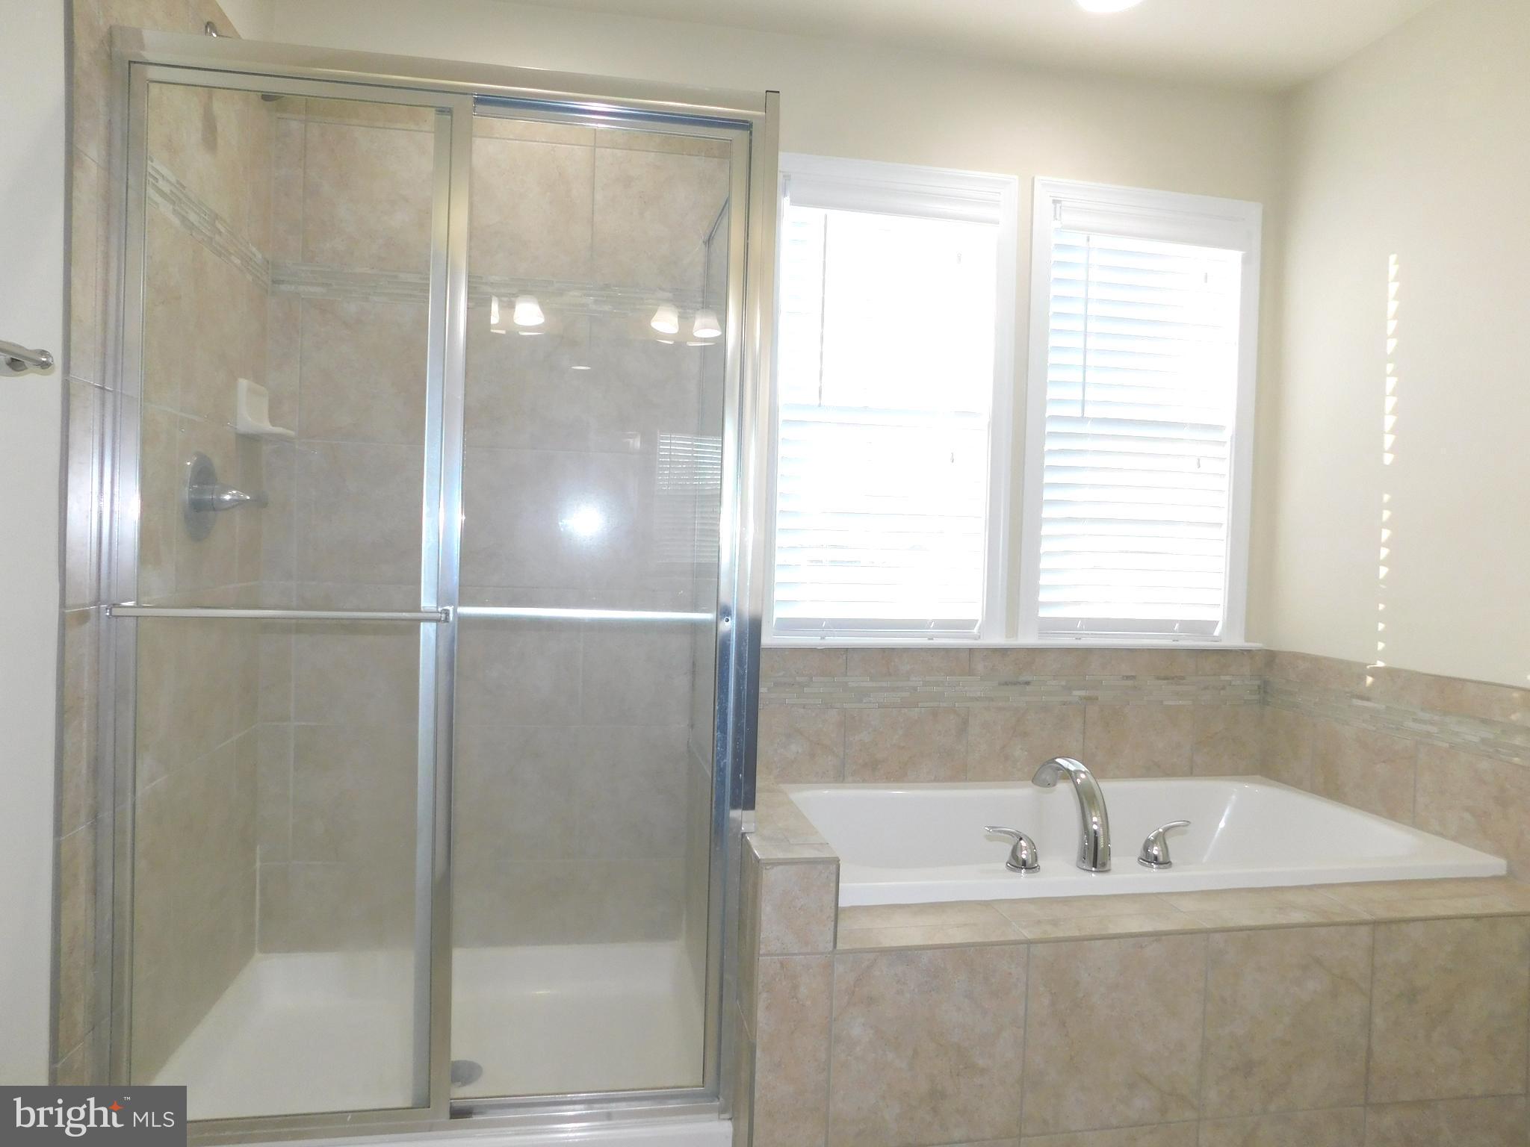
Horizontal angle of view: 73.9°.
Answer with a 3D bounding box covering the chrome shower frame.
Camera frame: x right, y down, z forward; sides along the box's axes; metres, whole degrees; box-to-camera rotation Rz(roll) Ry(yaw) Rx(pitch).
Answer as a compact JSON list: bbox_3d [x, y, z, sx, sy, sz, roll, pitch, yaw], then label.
[{"bbox_3d":[-0.530,0.053,1.727,1.065,1.805,0.080,1,1,-10],"label":"chrome shower frame"}]

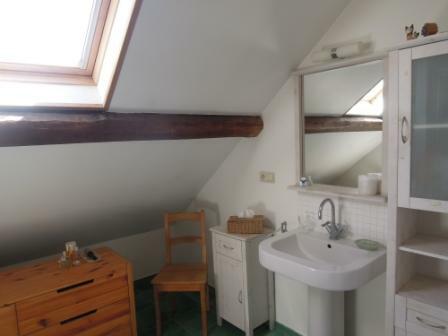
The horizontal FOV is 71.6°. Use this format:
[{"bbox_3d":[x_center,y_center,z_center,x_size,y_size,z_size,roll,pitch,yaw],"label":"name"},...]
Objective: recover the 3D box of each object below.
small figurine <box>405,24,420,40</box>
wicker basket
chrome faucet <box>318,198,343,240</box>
[{"bbox_3d":[0.825,-0.594,1.362,0.056,0.063,0.040,3,8,40],"label":"small figurine"},{"bbox_3d":[0.176,0.435,2.371,0.265,0.099,0.130,-1,6,12],"label":"wicker basket"},{"bbox_3d":[0.649,0.329,1.937,0.178,0.267,0.140,-8,8,-41],"label":"chrome faucet"}]

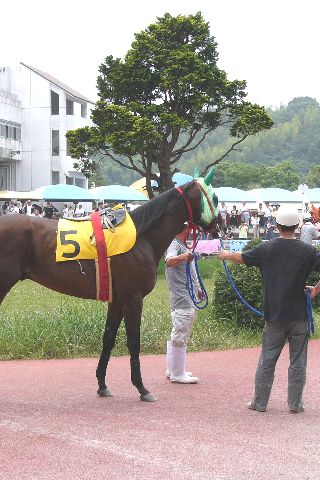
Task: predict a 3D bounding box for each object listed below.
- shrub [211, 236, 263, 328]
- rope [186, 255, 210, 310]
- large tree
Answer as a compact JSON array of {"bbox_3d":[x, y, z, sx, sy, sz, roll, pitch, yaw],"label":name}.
[{"bbox_3d":[1.330,0.669,10.100,1.150,1.250,1.150,0,2,0],"label":"shrub"},{"bbox_3d":[0.361,0.409,6.400,0.210,0.540,0.130,0,2,0],"label":"rope"},{"bbox_3d":[0.310,-3.290,22.000,6.800,8.400,6.500,0,2,0],"label":"large tree"}]

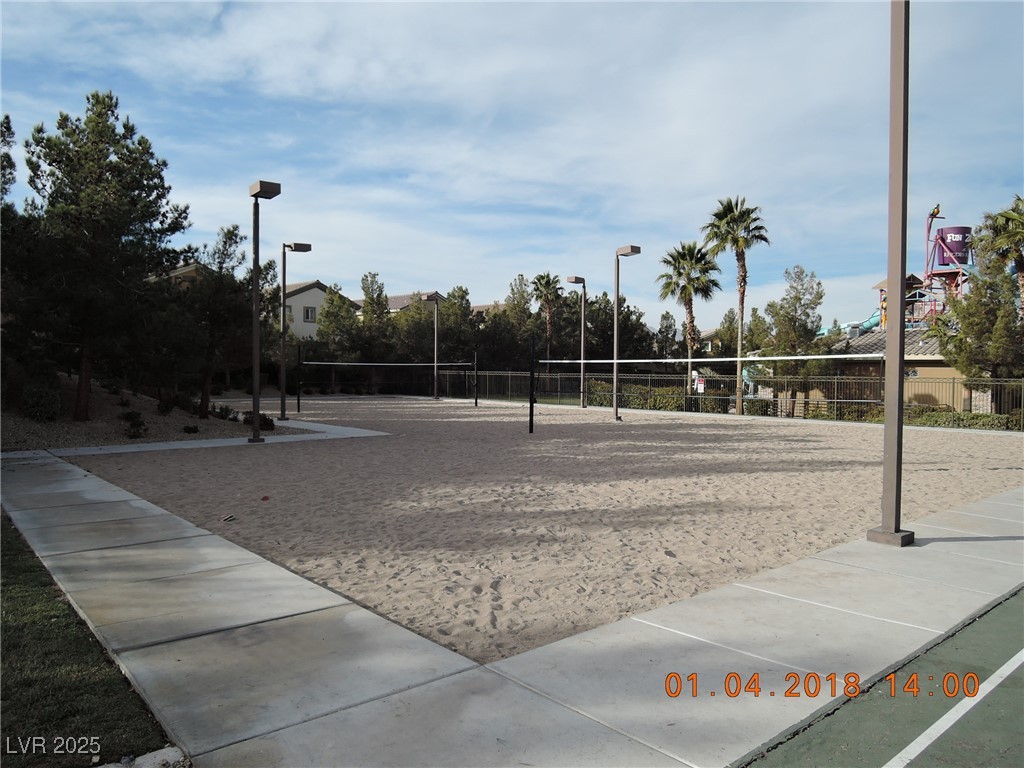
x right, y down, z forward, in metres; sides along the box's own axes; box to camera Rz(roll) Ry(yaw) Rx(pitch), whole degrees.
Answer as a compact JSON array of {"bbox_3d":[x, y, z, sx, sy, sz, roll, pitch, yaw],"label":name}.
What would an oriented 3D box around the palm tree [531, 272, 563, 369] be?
[{"bbox_3d":[2.897,-4.162,57.940,2.600,10.040,2.600,1,1,0],"label":"palm tree"}]

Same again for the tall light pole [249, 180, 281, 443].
[{"bbox_3d":[-6.072,-1.676,17.272,0.510,6.196,1.040,-1,2,-40],"label":"tall light pole"}]

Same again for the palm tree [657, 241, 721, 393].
[{"bbox_3d":[8.403,-2.788,33.417,3.000,7.964,3.000,-1,2,-40],"label":"palm tree"}]

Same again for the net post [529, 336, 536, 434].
[{"bbox_3d":[0.580,0.036,20.010,0.130,2.755,0.200,-1,2,-40],"label":"net post"}]

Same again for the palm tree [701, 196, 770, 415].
[{"bbox_3d":[10.056,-3.521,31.946,3.000,9.880,3.000,1,1,0],"label":"palm tree"}]

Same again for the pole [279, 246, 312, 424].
[{"bbox_3d":[-8.236,-1.955,26.780,1.200,6.620,0.460,0,1,-42],"label":"pole"}]

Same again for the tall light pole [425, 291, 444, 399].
[{"bbox_3d":[-4.814,-2.190,42.754,1.040,6.196,0.510,-1,2,-40],"label":"tall light pole"}]

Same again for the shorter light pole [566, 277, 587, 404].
[{"bbox_3d":[3.204,-1.952,33.950,1.040,6.196,0.510,-1,2,-40],"label":"shorter light pole"}]

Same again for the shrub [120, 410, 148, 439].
[{"bbox_3d":[-9.305,0.998,17.500,0.680,0.620,0.650,-1,2,-40],"label":"shrub"}]

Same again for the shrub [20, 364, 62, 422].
[{"bbox_3d":[-13.657,0.276,20.609,1.100,1.680,1.080,1,1,0],"label":"shrub"}]

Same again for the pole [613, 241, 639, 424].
[{"bbox_3d":[4.068,-1.773,25.517,0.510,6.196,1.040,-1,2,-40],"label":"pole"}]

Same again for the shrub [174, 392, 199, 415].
[{"bbox_3d":[-12.596,0.746,27.517,0.900,0.830,0.880,1,1,0],"label":"shrub"}]

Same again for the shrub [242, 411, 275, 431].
[{"bbox_3d":[-8.042,1.158,22.523,0.980,0.630,0.960,1,1,0],"label":"shrub"}]

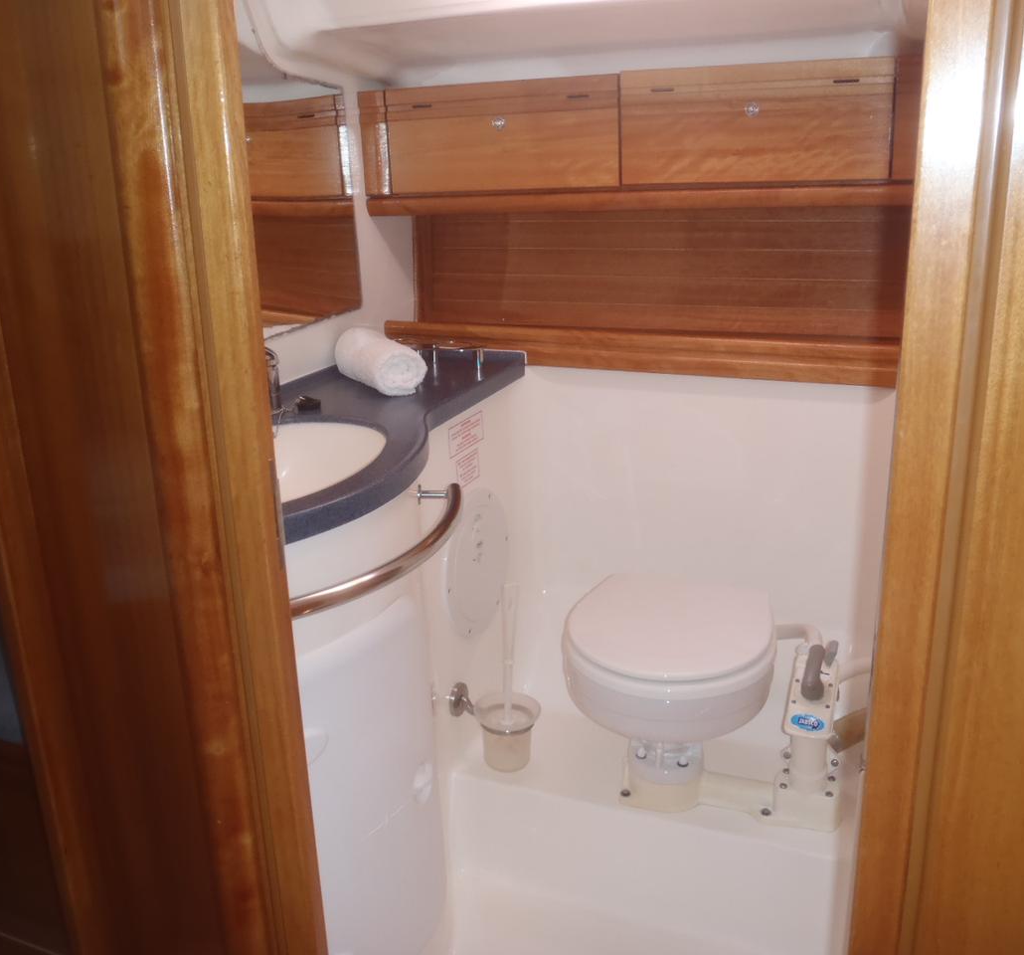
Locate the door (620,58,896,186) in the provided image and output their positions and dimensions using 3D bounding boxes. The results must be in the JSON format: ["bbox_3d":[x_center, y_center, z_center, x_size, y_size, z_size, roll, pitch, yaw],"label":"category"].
[{"bbox_3d":[0.415,-0.608,1.774,0.455,0.193,0.022,4,18,19],"label":"door"}]

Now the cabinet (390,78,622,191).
[{"bbox_3d":[-0.021,-0.587,1.769,0.435,0.179,0.023,6,19,23],"label":"cabinet"}]

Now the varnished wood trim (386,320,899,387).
[{"bbox_3d":[0.205,-0.229,1.858,0.955,0.076,0.065,6,19,23],"label":"varnished wood trim"}]

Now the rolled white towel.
[{"bbox_3d":[-0.219,-0.189,1.681,0.085,0.082,0.210,-10,19,-24],"label":"rolled white towel"}]

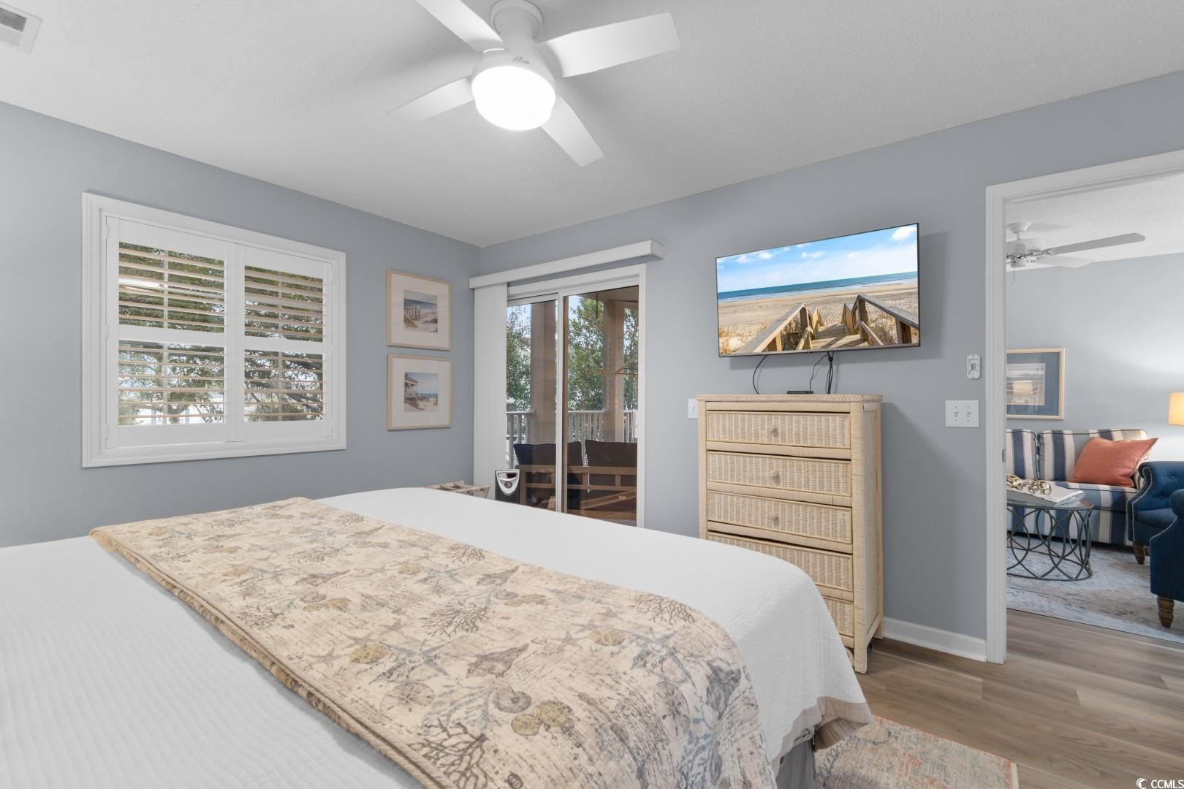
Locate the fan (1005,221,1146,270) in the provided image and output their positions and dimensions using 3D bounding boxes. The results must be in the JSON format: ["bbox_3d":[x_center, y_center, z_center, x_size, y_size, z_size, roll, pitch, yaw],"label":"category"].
[{"bbox_3d":[3.060,-1.075,3.530,1.240,0.320,1.240,0,0,34],"label":"fan"}]

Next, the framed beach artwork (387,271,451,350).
[{"bbox_3d":[-1.259,-0.609,3.654,0.026,0.532,0.520,0,0,39],"label":"framed beach artwork"}]

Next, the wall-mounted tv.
[{"bbox_3d":[1.131,-0.501,2.570,0.970,0.565,0.065,0,5,36],"label":"wall-mounted tv"}]

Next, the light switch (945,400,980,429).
[{"bbox_3d":[1.705,0.090,2.272,0.120,0.122,0.013,0,0,34],"label":"light switch"}]

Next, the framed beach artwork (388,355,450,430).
[{"bbox_3d":[-1.259,-0.014,3.657,0.026,0.532,0.520,0,0,39],"label":"framed beach artwork"}]

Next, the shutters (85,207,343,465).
[{"bbox_3d":[-1.974,-0.290,2.758,0.070,1.260,1.180,0,0,39],"label":"shutters"}]

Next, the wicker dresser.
[{"bbox_3d":[0.985,0.606,2.518,0.790,1.215,0.410,0,0,34],"label":"wicker dresser"}]

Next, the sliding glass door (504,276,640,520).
[{"bbox_3d":[-0.215,0.205,3.635,1.380,2.000,0.100,0,0,34],"label":"sliding glass door"}]

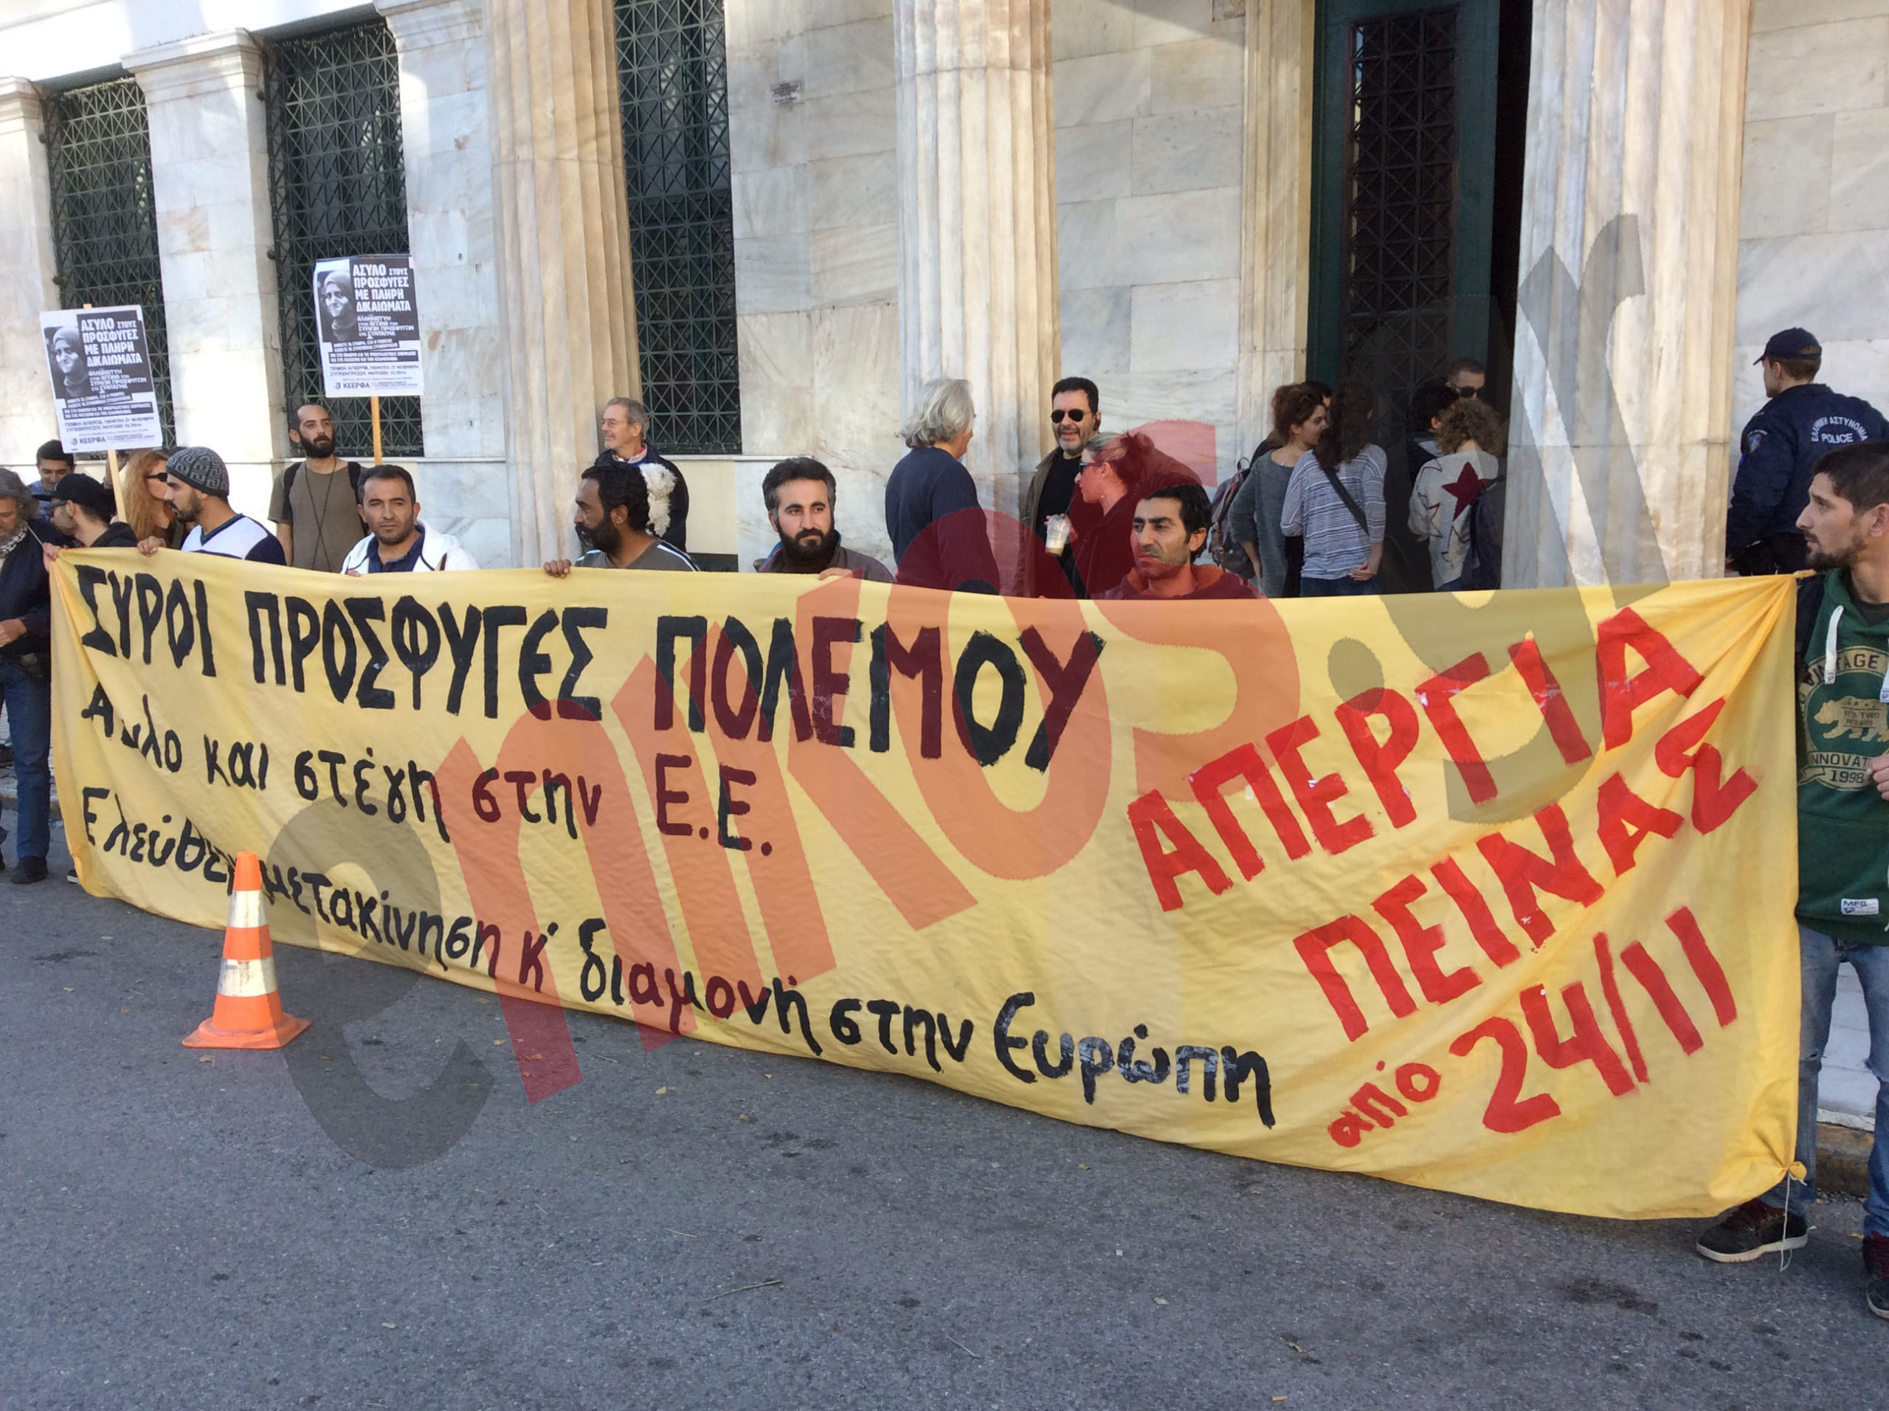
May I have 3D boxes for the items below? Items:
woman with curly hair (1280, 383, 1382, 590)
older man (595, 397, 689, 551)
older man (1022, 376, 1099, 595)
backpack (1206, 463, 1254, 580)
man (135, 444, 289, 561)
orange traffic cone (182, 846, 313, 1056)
[{"bbox_3d":[1.523,-0.430,6.882,0.460,1.681,0.340,2,9,17],"label":"woman with curly hair"},{"bbox_3d":[-1.433,-0.607,8.388,0.520,1.720,0.380,5,11,35],"label":"older man"},{"bbox_3d":[0.459,-0.297,6.113,0.510,1.690,0.370,3,10,24],"label":"older man"},{"bbox_3d":[1.187,-0.760,7.100,0.210,0.460,0.300,-6,10,-30],"label":"backpack"},{"bbox_3d":[-2.629,-0.081,6.378,0.540,1.710,0.420,5,11,31],"label":"man"},{"bbox_3d":[-2.002,0.679,4.969,0.285,0.530,0.285,0,9,3],"label":"orange traffic cone"}]

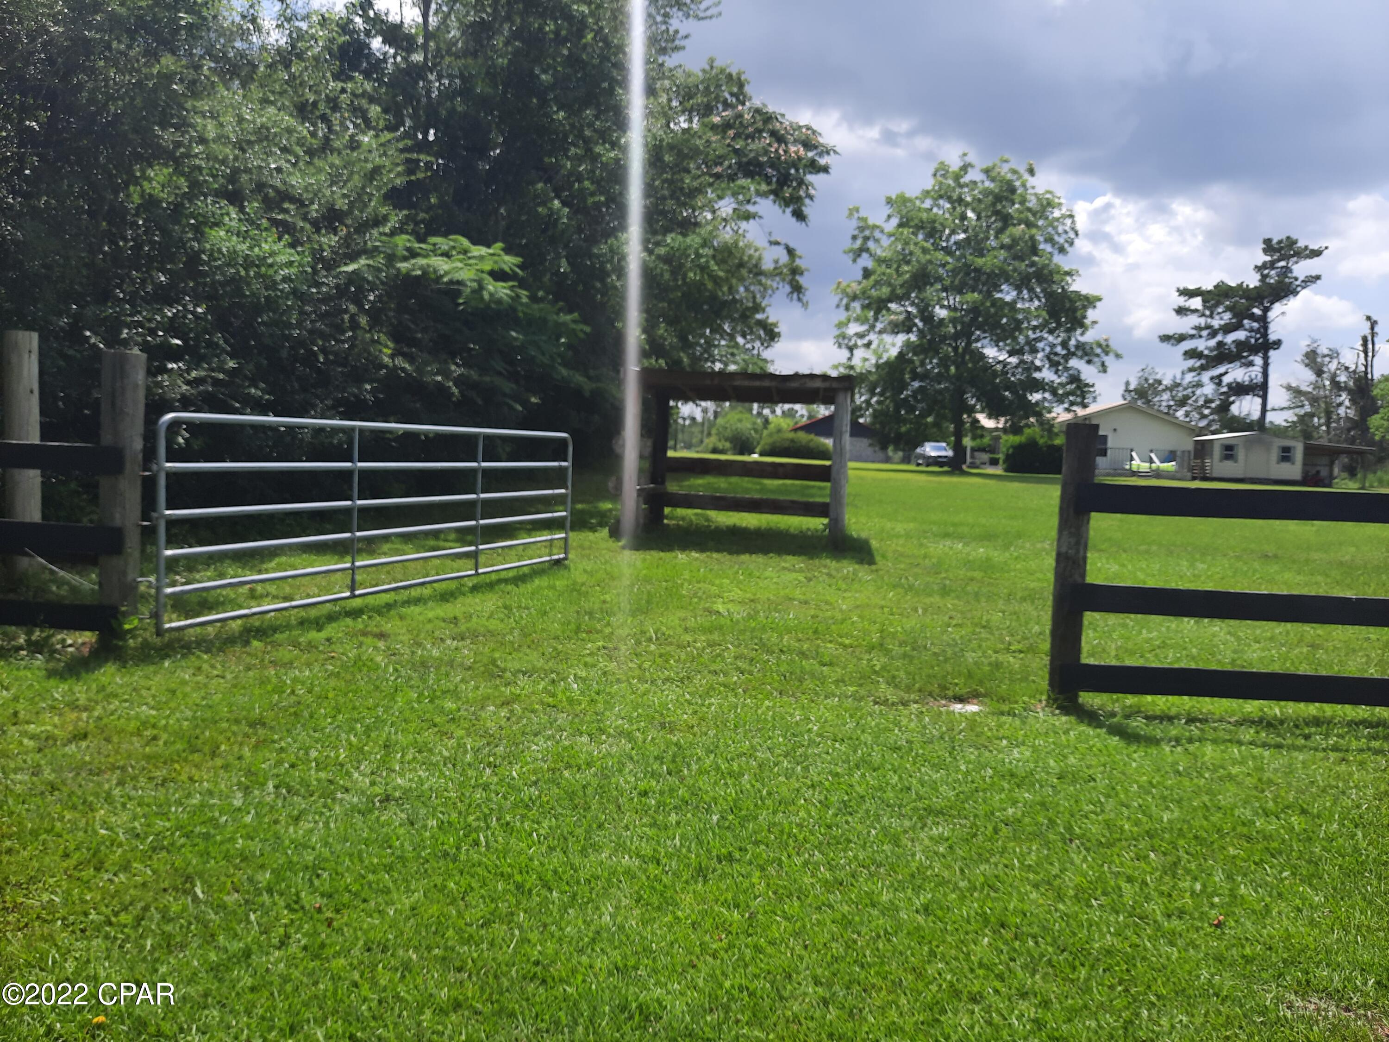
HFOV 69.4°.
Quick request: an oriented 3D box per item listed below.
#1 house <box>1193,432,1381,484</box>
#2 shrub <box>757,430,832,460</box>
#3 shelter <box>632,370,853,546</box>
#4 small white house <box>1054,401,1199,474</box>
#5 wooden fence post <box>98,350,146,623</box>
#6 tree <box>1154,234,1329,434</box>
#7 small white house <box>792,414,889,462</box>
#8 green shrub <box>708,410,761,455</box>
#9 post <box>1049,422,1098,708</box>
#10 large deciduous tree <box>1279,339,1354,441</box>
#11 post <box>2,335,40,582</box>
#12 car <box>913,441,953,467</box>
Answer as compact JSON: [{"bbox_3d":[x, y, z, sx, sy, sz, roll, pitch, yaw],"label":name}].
[{"bbox_3d":[33.620,-3.639,57.500,8.300,2.950,4.400,3,5,15],"label":"house"},{"bbox_3d":[7.384,-5.488,73.000,5.400,2.050,3.600,2,5,0],"label":"shrub"},{"bbox_3d":[0.749,-0.882,14.405,2.870,2.290,2.500,2,5,6],"label":"shelter"},{"bbox_3d":[26.837,-5.342,64.890,8.100,4.400,10.000,4,5,11],"label":"small white house"},{"bbox_3d":[-3.265,-0.133,5.700,0.220,1.660,0.220,4,5,-6],"label":"wooden fence post"},{"bbox_3d":[42.485,-12.446,78.000,12.000,17.800,11.000,5,5,22],"label":"tree"},{"bbox_3d":[11.400,-6.734,80.461,7.600,3.900,9.000,3,5,6],"label":"small white house"},{"bbox_3d":[3.332,-7.053,80.000,4.100,3.600,4.000,3,5,0],"label":"green shrub"},{"bbox_3d":[2.092,0.242,5.583,0.170,1.559,0.170,2,5,0],"label":"post"},{"bbox_3d":[54.310,-9.853,88.000,5.700,11.900,5.500,2,5,0],"label":"large deciduous tree"},{"bbox_3d":[-4.926,-0.465,7.350,0.220,1.850,0.220,2,5,-6],"label":"post"},{"bbox_3d":[15.779,-4.370,66.000,1.870,1.600,4.600,3,5,2],"label":"car"}]

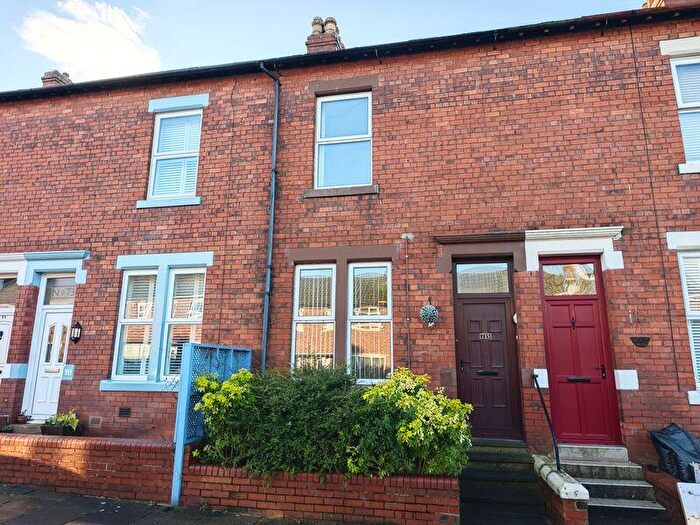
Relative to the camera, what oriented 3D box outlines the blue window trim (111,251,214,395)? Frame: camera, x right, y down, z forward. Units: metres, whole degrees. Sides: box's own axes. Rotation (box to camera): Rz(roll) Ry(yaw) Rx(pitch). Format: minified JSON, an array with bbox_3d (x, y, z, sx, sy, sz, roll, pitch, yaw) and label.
[{"bbox_3d":[-3.340,1.016,8.131,1.966,2.400,0.150,-2,-13,12],"label":"blue window trim"}]

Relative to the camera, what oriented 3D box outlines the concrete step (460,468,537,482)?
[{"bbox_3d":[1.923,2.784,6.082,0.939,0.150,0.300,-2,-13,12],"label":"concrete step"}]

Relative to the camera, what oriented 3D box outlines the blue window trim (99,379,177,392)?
[{"bbox_3d":[-3.317,2.110,7.924,1.987,0.160,0.165,-2,-13,11],"label":"blue window trim"}]

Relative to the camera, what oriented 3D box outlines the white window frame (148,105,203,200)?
[{"bbox_3d":[-3.339,-2.071,8.914,1.030,1.818,0.090,-2,-13,12],"label":"white window frame"}]

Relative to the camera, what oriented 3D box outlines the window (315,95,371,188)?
[{"bbox_3d":[-0.095,-2.122,8.120,1.036,1.743,0.100,-2,-12,11],"label":"window"}]

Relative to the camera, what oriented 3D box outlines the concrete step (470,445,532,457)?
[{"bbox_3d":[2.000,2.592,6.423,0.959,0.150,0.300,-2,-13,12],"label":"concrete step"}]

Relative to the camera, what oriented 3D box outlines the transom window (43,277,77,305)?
[{"bbox_3d":[-5.558,0.556,8.920,0.760,0.566,0.070,-2,-13,11],"label":"transom window"}]

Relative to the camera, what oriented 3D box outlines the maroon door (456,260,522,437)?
[{"bbox_3d":[2.052,1.245,7.023,0.907,2.682,0.100,-2,-12,11],"label":"maroon door"}]

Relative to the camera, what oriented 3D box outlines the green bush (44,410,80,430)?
[{"bbox_3d":[-4.412,2.418,7.140,0.520,0.299,0.320,-2,-12,11],"label":"green bush"}]

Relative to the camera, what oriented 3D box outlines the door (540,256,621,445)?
[{"bbox_3d":[3.271,1.210,6.787,0.871,2.711,0.100,-2,-12,11],"label":"door"}]

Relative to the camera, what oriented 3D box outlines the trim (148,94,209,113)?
[{"bbox_3d":[-3.323,-3.078,9.066,1.303,0.277,0.130,-2,-13,12],"label":"trim"}]

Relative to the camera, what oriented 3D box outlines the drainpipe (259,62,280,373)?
[{"bbox_3d":[-1.489,-0.577,7.930,0.328,6.300,0.270,-2,-13,12],"label":"drainpipe"}]

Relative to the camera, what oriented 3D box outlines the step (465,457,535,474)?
[{"bbox_3d":[2.008,2.782,6.468,0.975,0.170,0.330,-2,-13,11],"label":"step"}]

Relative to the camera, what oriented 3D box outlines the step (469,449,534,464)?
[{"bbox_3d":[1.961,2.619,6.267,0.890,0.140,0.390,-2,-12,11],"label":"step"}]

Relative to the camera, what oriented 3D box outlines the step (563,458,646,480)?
[{"bbox_3d":[3.293,2.770,6.223,1.030,0.170,0.310,-2,-13,11],"label":"step"}]

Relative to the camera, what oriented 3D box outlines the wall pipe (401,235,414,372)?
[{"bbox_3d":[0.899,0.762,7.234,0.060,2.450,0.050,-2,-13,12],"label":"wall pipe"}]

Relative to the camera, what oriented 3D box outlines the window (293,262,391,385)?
[{"bbox_3d":[-0.118,0.975,7.631,1.652,1.943,0.120,-2,-13,11],"label":"window"}]

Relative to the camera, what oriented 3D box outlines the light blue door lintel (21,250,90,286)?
[{"bbox_3d":[-5.501,0.113,8.754,1.430,0.610,0.230,-2,-13,12],"label":"light blue door lintel"}]

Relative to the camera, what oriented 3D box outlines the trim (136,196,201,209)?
[{"bbox_3d":[-3.339,-1.088,8.655,1.276,0.146,0.165,-2,-13,11],"label":"trim"}]

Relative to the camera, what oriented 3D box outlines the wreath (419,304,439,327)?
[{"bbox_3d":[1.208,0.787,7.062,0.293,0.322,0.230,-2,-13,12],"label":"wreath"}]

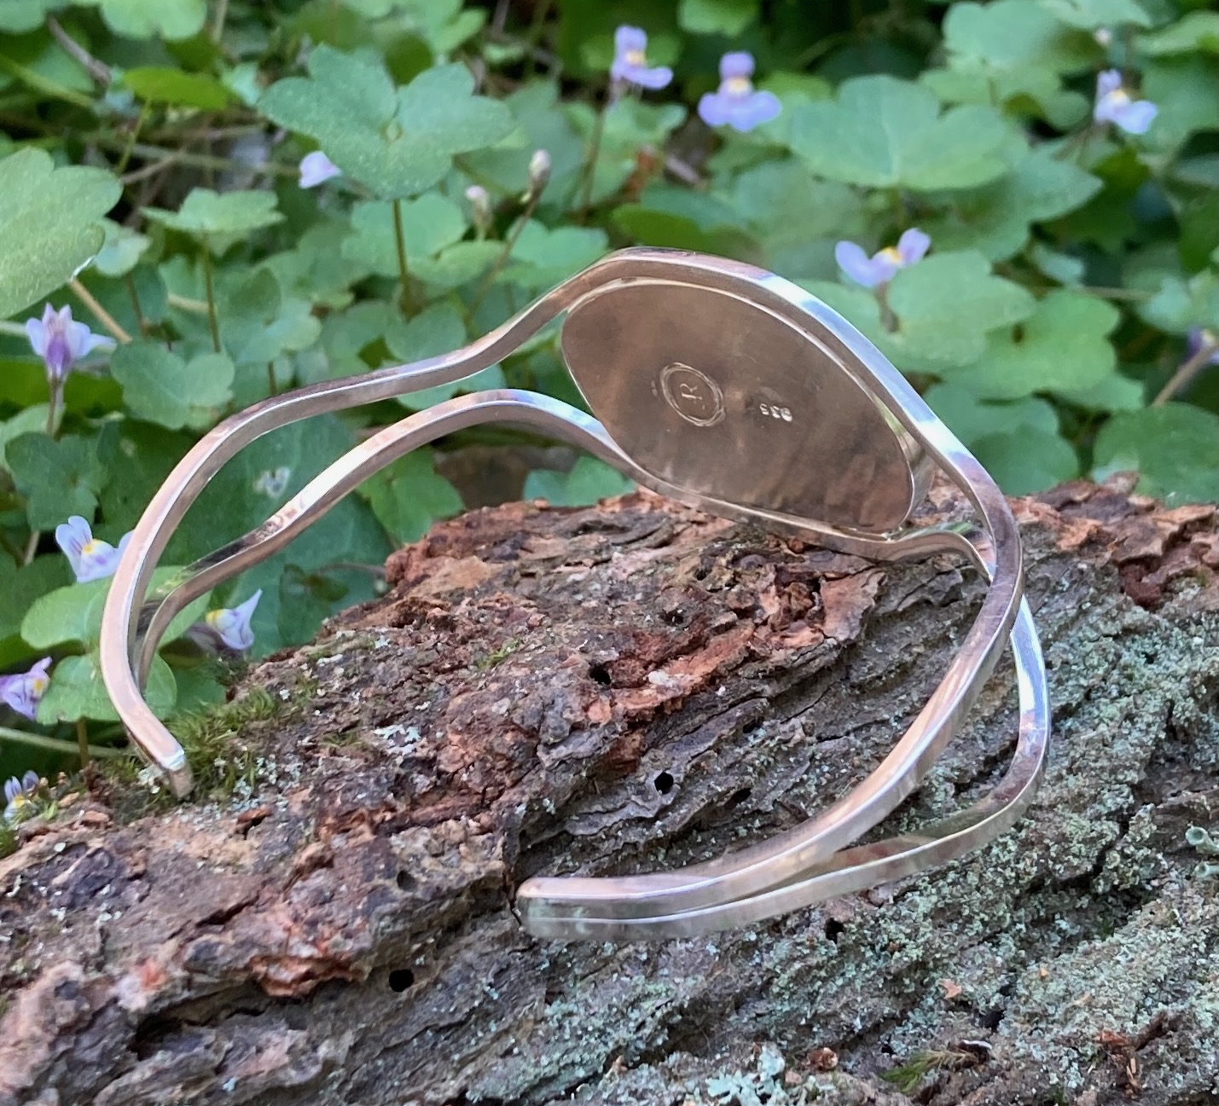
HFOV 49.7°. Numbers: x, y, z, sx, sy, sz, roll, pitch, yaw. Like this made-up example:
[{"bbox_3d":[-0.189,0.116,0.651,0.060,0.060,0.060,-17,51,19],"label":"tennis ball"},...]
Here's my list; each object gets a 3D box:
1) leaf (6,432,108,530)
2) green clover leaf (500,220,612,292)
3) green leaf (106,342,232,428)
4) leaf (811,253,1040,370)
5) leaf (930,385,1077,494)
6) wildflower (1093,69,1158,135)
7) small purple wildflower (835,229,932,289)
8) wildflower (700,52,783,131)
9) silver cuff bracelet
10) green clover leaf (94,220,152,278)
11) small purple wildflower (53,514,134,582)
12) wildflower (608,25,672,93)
[{"bbox_3d":[-0.071,-0.009,0.168,0.013,0.002,0.012,0,77,0],"label":"leaf"},{"bbox_3d":[-0.008,-0.041,0.182,0.016,0.003,0.013,0,47,0],"label":"green clover leaf"},{"bbox_3d":[-0.045,-0.017,0.135,0.013,0.003,0.011,-6,46,-6],"label":"green leaf"},{"bbox_3d":[0.035,-0.028,0.150,0.026,0.003,0.022,-9,39,-11],"label":"leaf"},{"bbox_3d":[0.051,-0.015,0.172,0.021,0.003,0.016,0,60,0],"label":"leaf"},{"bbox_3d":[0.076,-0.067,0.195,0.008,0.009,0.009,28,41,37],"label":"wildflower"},{"bbox_3d":[0.030,-0.032,0.145,0.011,0.005,0.006,4,34,9],"label":"small purple wildflower"},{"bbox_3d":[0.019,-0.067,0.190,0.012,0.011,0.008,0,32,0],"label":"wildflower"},{"bbox_3d":[-0.001,0.000,0.092,0.063,0.025,0.060,14,38,24],"label":"silver cuff bracelet"},{"bbox_3d":[-0.055,-0.034,0.148,0.009,0.003,0.008,-13,49,-11],"label":"green clover leaf"},{"bbox_3d":[-0.048,0.000,0.122,0.009,0.005,0.006,-11,35,-14],"label":"small purple wildflower"},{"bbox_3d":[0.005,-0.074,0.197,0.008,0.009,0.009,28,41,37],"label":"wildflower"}]

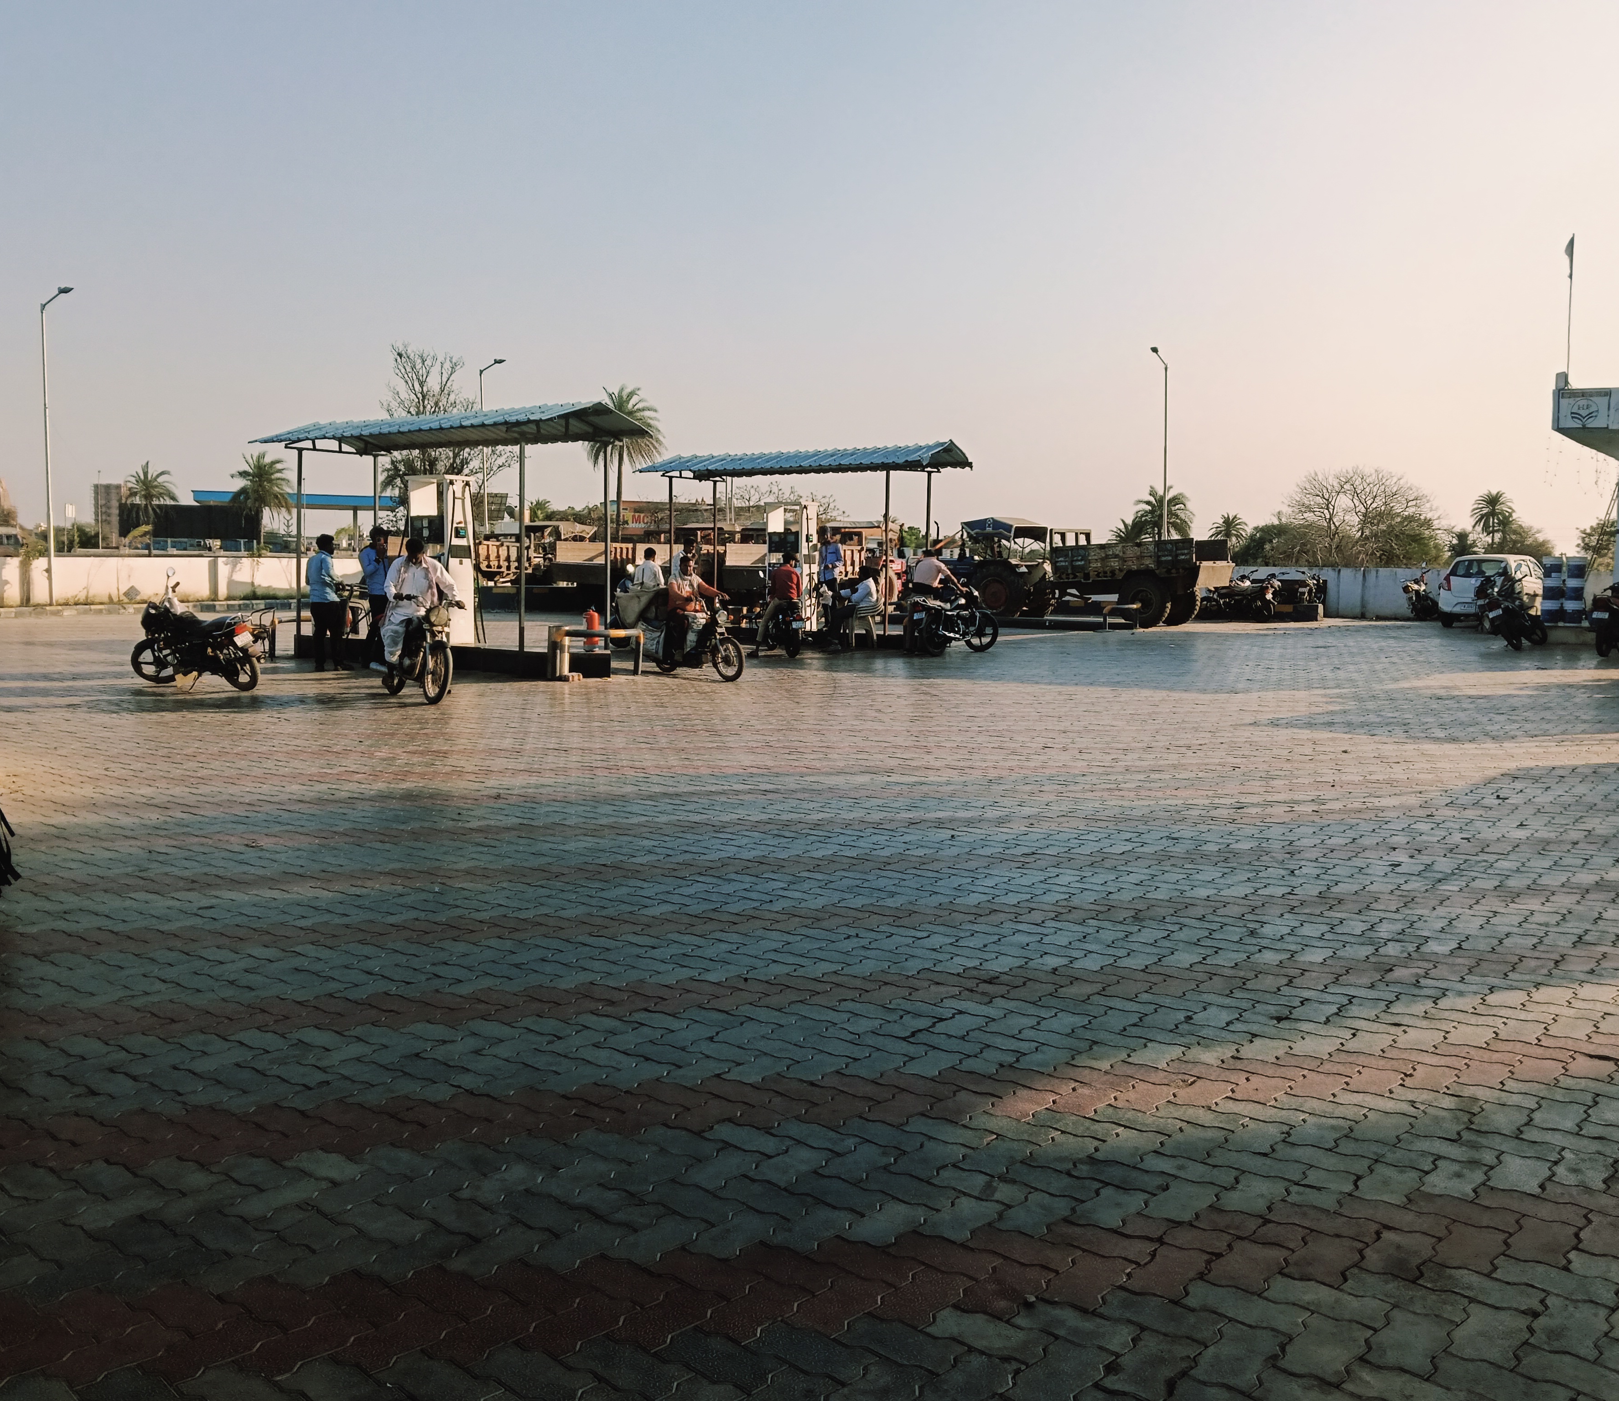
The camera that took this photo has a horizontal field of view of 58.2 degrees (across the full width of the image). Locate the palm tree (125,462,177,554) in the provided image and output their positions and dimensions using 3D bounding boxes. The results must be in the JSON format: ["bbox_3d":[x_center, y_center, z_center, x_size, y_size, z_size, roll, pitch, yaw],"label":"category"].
[{"bbox_3d":[-41.634,-11.410,92.000,3.400,7.400,3.400,0,5,0],"label":"palm tree"}]

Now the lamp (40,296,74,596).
[{"bbox_3d":[-17.539,-5.826,33.792,1.350,7.400,0.250,4,7,35],"label":"lamp"}]

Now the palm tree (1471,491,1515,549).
[{"bbox_3d":[47.005,-11.252,100.000,3.200,6.500,3.200,0,5,0],"label":"palm tree"}]

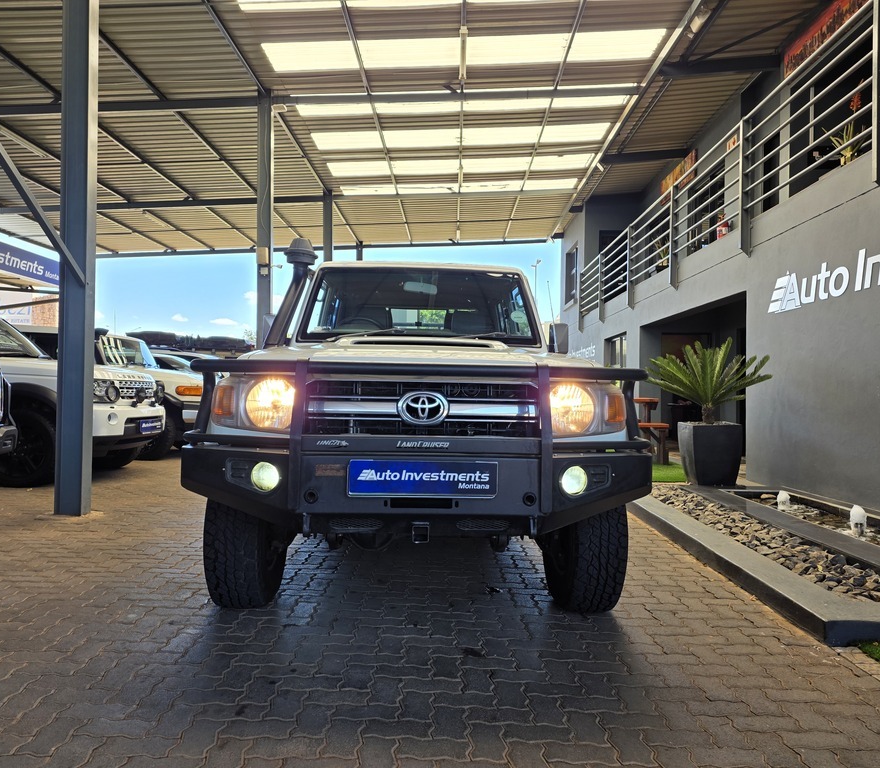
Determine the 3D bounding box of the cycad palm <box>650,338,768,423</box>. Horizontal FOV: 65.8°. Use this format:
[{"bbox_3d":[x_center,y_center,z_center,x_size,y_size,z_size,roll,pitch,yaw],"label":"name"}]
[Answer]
[{"bbox_3d":[2.827,-0.026,7.150,1.300,0.910,1.250,1,-1,1],"label":"cycad palm"}]

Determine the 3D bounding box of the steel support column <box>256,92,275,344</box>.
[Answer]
[{"bbox_3d":[-2.937,-1.854,11.380,0.210,6.000,0.150,1,-1,1],"label":"steel support column"}]

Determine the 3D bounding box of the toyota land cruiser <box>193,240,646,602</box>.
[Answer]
[{"bbox_3d":[-0.145,0.106,5.030,1.900,2.020,5.350,1,-1,-2],"label":"toyota land cruiser"}]

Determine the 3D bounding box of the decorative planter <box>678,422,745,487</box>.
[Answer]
[{"bbox_3d":[2.835,0.751,7.150,0.530,0.640,0.510,1,-1,1],"label":"decorative planter"}]

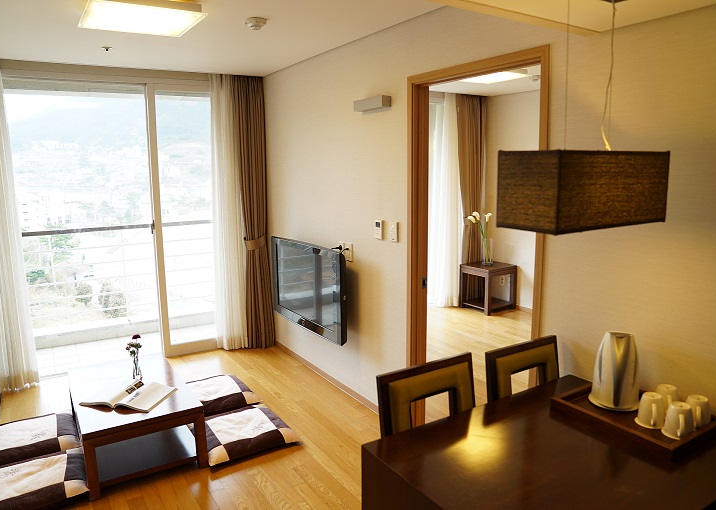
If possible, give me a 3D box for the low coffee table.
[{"bbox_3d":[-1.303,0.929,2.954,0.561,0.347,0.924,-7,11,-32],"label":"low coffee table"}]

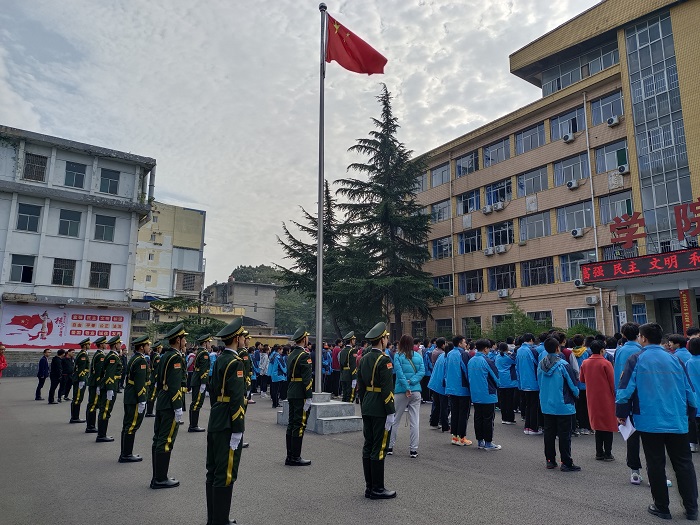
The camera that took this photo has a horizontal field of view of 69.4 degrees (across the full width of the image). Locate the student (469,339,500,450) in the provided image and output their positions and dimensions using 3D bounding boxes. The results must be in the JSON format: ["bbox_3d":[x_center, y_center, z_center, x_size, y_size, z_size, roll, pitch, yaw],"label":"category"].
[{"bbox_3d":[2.178,2.116,8.245,0.340,1.725,0.490,7,-12,-33],"label":"student"}]

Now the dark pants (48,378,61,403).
[{"bbox_3d":[-9.455,4.104,16.175,0.340,0.816,0.380,6,-12,-31],"label":"dark pants"}]

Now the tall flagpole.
[{"bbox_3d":[-0.667,-1.783,11.528,0.170,9.232,0.170,0,-10,0],"label":"tall flagpole"}]

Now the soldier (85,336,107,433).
[{"bbox_3d":[-4.909,2.350,9.781,0.330,1.799,0.490,7,-12,-34],"label":"soldier"}]

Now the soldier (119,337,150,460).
[{"bbox_3d":[-3.110,1.959,7.338,0.330,1.752,0.490,7,-12,-34],"label":"soldier"}]

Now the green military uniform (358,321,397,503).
[{"bbox_3d":[0.281,1.580,5.528,0.350,1.838,0.500,7,-12,-35],"label":"green military uniform"}]

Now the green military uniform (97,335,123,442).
[{"bbox_3d":[-4.197,2.196,8.839,0.330,1.785,0.490,7,-12,-34],"label":"green military uniform"}]

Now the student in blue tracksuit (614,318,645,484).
[{"bbox_3d":[3.485,1.668,6.104,0.360,1.865,0.520,8,-13,-39],"label":"student in blue tracksuit"}]

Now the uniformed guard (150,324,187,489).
[{"bbox_3d":[-2.145,1.658,6.014,0.350,1.853,0.500,7,-12,-33],"label":"uniformed guard"}]

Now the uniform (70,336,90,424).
[{"bbox_3d":[-6.026,2.618,11.369,0.360,1.821,0.500,7,-12,-33],"label":"uniform"}]

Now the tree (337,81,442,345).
[{"bbox_3d":[2.620,-2.546,32.967,7.000,19.654,7.000,0,-10,0],"label":"tree"}]

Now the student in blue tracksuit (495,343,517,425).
[{"bbox_3d":[3.417,2.616,11.045,0.360,1.714,0.480,6,-12,-32],"label":"student in blue tracksuit"}]

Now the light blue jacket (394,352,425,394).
[{"bbox_3d":[0.906,1.685,7.694,0.500,0.654,0.320,-3,-10,17],"label":"light blue jacket"}]

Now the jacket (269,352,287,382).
[{"bbox_3d":[-2.037,2.957,14.303,0.320,0.830,0.480,7,-12,-34],"label":"jacket"}]

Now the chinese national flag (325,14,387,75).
[{"bbox_3d":[0.170,-5.184,11.953,1.460,1.420,0.450,2,-10,-11],"label":"chinese national flag"}]

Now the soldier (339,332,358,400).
[{"bbox_3d":[-0.032,2.458,10.532,0.330,1.870,0.490,7,-12,-34],"label":"soldier"}]

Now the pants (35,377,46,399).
[{"bbox_3d":[-10.739,4.360,17.596,0.340,0.818,0.360,6,-12,-31],"label":"pants"}]

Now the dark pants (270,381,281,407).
[{"bbox_3d":[-2.081,3.660,14.177,0.240,0.740,0.340,7,-12,-34],"label":"dark pants"}]

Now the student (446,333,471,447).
[{"bbox_3d":[1.832,2.146,8.574,0.360,1.781,0.500,6,-12,-31],"label":"student"}]

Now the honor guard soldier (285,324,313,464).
[{"bbox_3d":[-0.708,1.827,7.001,0.330,1.840,0.490,7,-12,-34],"label":"honor guard soldier"}]

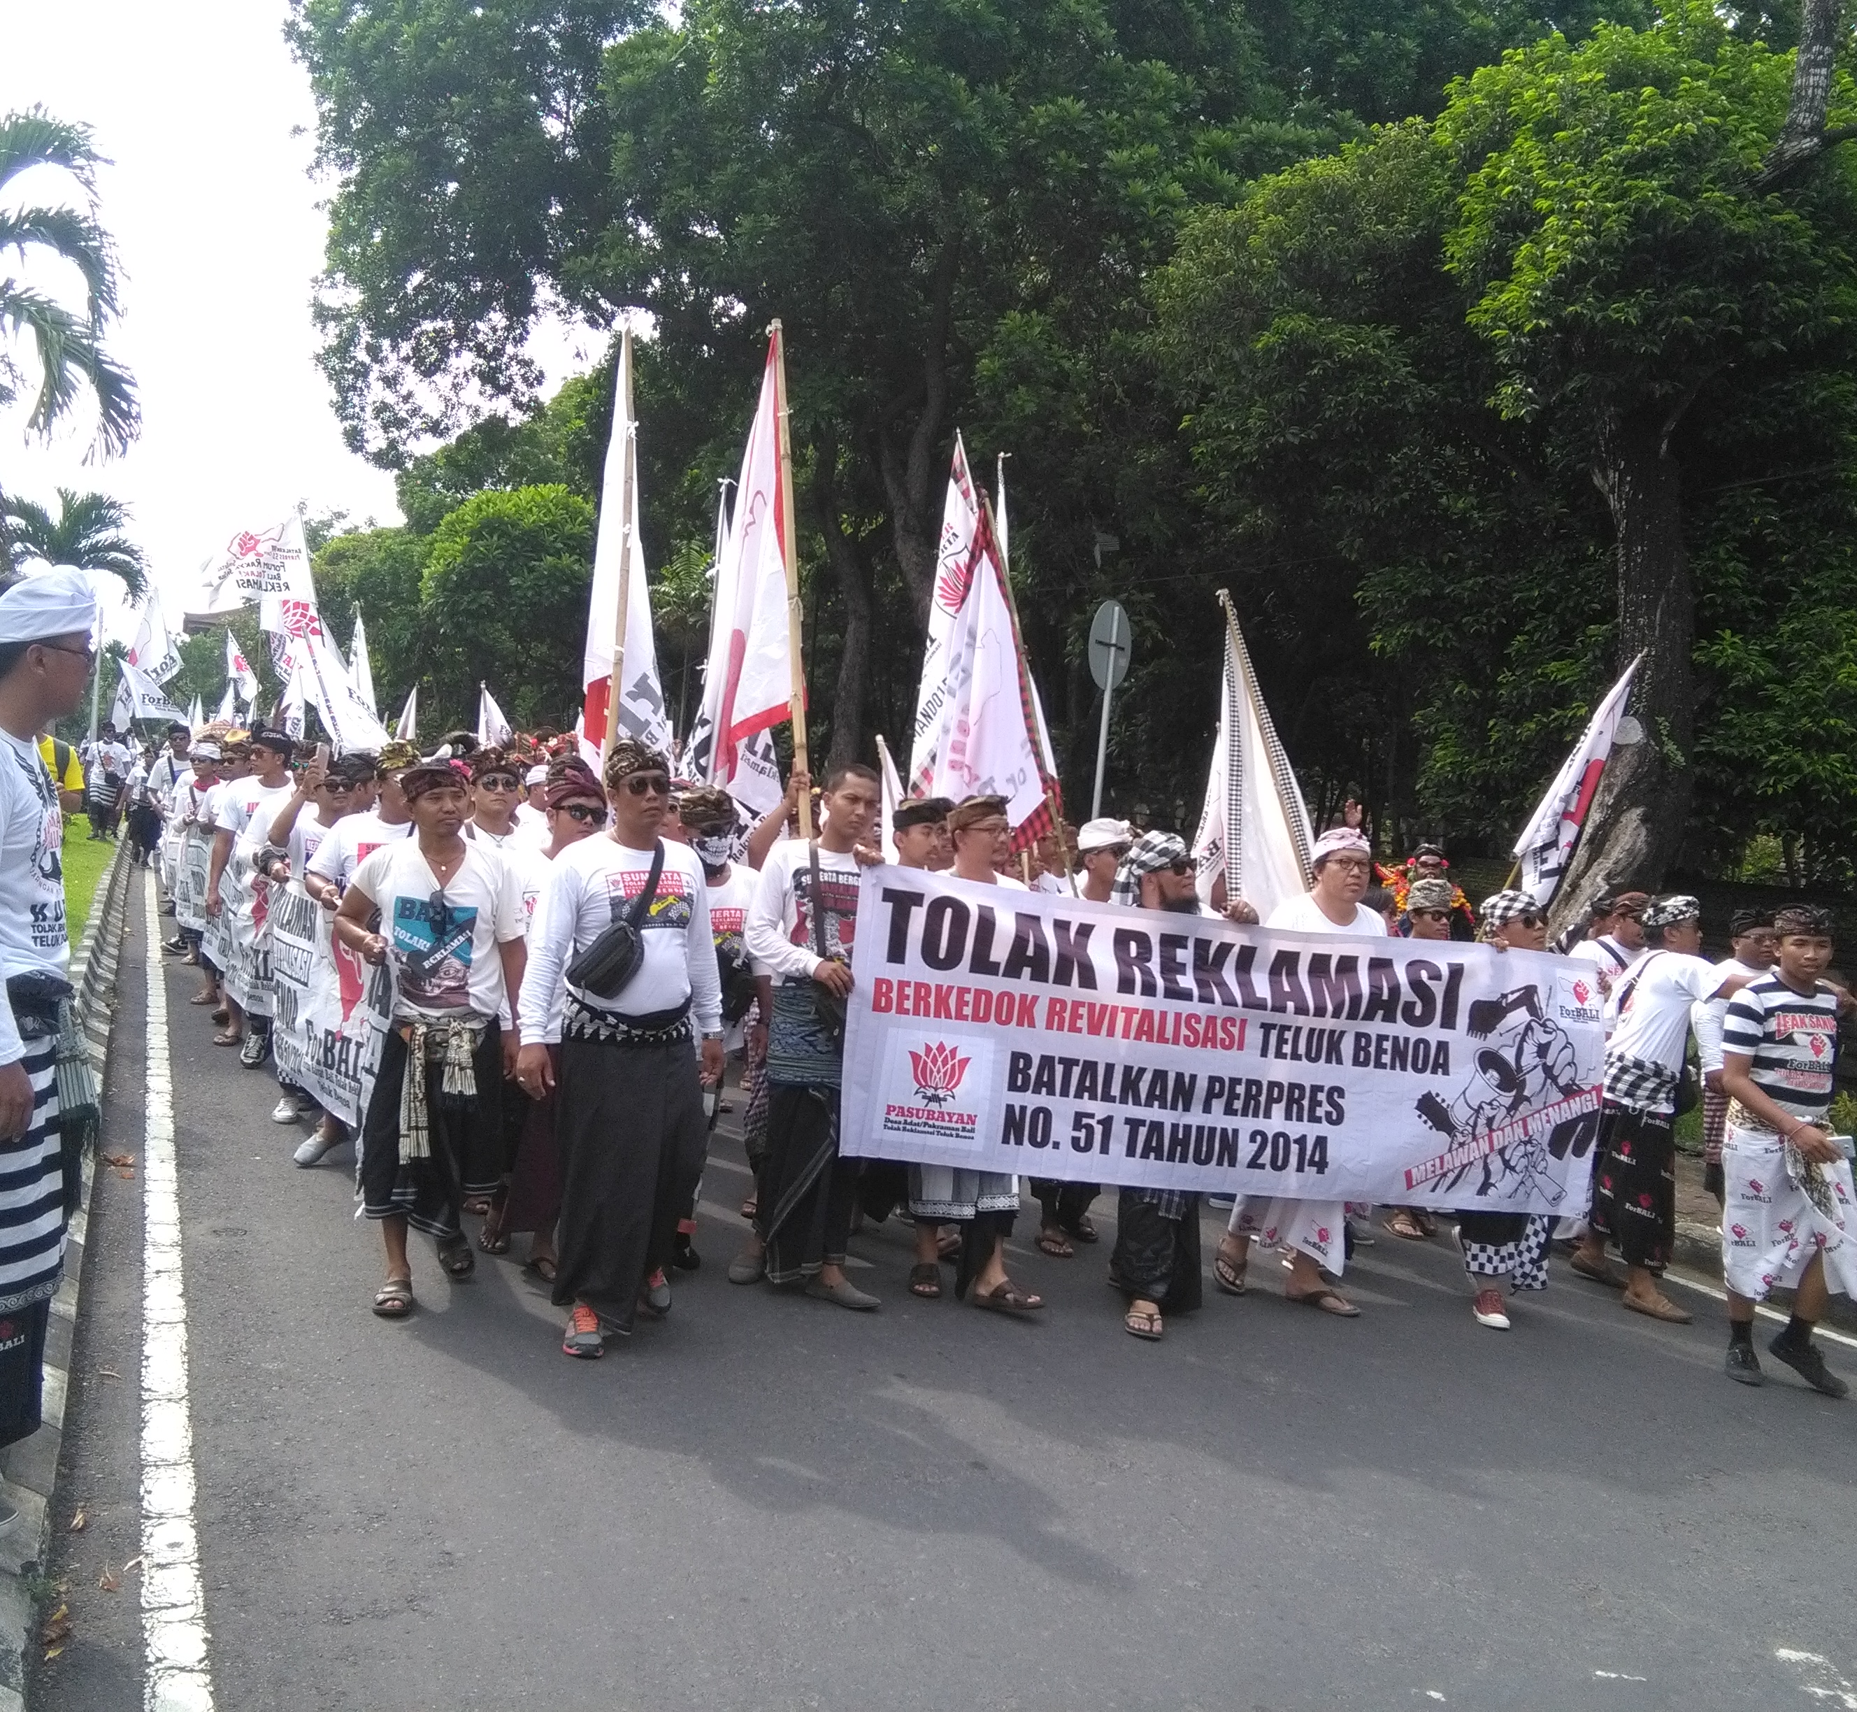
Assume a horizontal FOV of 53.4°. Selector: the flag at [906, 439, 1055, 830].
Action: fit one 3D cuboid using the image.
[{"bbox_3d":[0.221,-0.895,7.500,0.620,1.600,0.350,-1,2,-6],"label":"flag"}]

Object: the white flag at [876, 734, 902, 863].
[{"bbox_3d":[-0.154,-0.211,7.400,0.200,0.650,0.180,4,2,-23],"label":"white flag"}]

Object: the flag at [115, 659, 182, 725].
[{"bbox_3d":[-8.642,-1.812,20.500,0.780,0.740,0.300,5,2,-25],"label":"flag"}]

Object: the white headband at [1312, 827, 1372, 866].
[{"bbox_3d":[1.532,-0.036,6.850,0.200,0.135,0.220,5,2,-27],"label":"white headband"}]

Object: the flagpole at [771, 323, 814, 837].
[{"bbox_3d":[-0.476,-0.667,6.800,0.050,2.600,0.050,-4,2,0],"label":"flagpole"}]

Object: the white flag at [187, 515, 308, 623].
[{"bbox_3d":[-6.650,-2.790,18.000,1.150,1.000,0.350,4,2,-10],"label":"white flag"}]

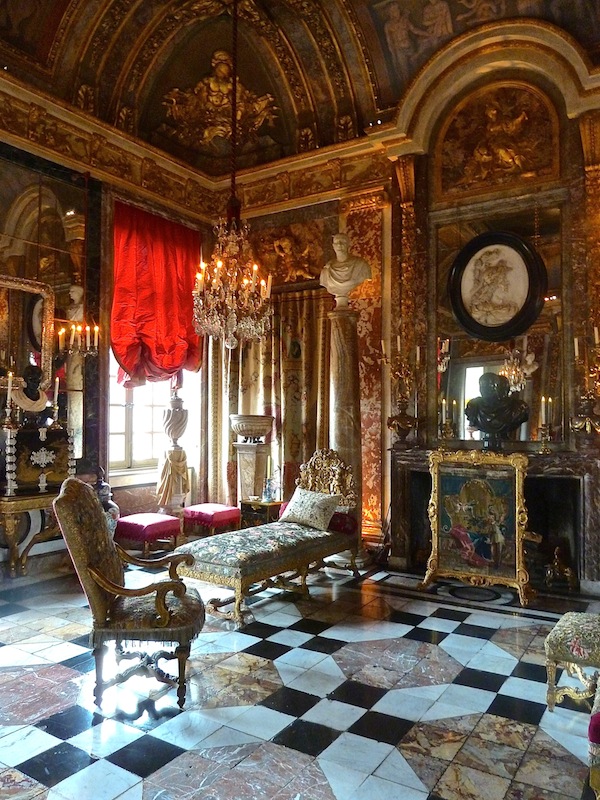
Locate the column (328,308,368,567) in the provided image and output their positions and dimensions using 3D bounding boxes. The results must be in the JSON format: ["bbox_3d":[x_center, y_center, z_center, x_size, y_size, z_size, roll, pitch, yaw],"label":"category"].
[{"bbox_3d":[0.509,0.398,6.489,0.426,2.835,0.426,0,-2,0],"label":"column"}]

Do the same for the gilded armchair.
[{"bbox_3d":[-0.985,1.089,3.558,0.825,1.238,0.674,0,-2,-3],"label":"gilded armchair"}]

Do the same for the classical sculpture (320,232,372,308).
[{"bbox_3d":[0.502,-1.445,6.556,0.550,0.839,0.330,-1,-2,27],"label":"classical sculpture"}]

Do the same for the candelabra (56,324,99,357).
[{"bbox_3d":[-2.538,-0.697,6.652,0.261,0.391,0.440,-2,-2,33],"label":"candelabra"}]

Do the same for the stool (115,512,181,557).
[{"bbox_3d":[-1.867,1.639,7.053,0.578,0.413,0.578,-2,-2,33],"label":"stool"}]

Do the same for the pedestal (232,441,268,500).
[{"bbox_3d":[-0.629,1.225,7.740,0.371,1.281,0.371,-2,-2,33],"label":"pedestal"}]

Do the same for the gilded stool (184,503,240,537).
[{"bbox_3d":[-1.183,1.663,7.771,0.583,0.413,0.583,-2,-2,33],"label":"gilded stool"}]

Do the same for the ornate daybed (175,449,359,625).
[{"bbox_3d":[-0.225,1.133,5.419,0.811,1.293,1.815,-2,-3,37],"label":"ornate daybed"}]

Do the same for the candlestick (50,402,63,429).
[{"bbox_3d":[-2.894,0.184,6.867,0.137,0.303,0.137,-3,-4,33],"label":"candlestick"}]

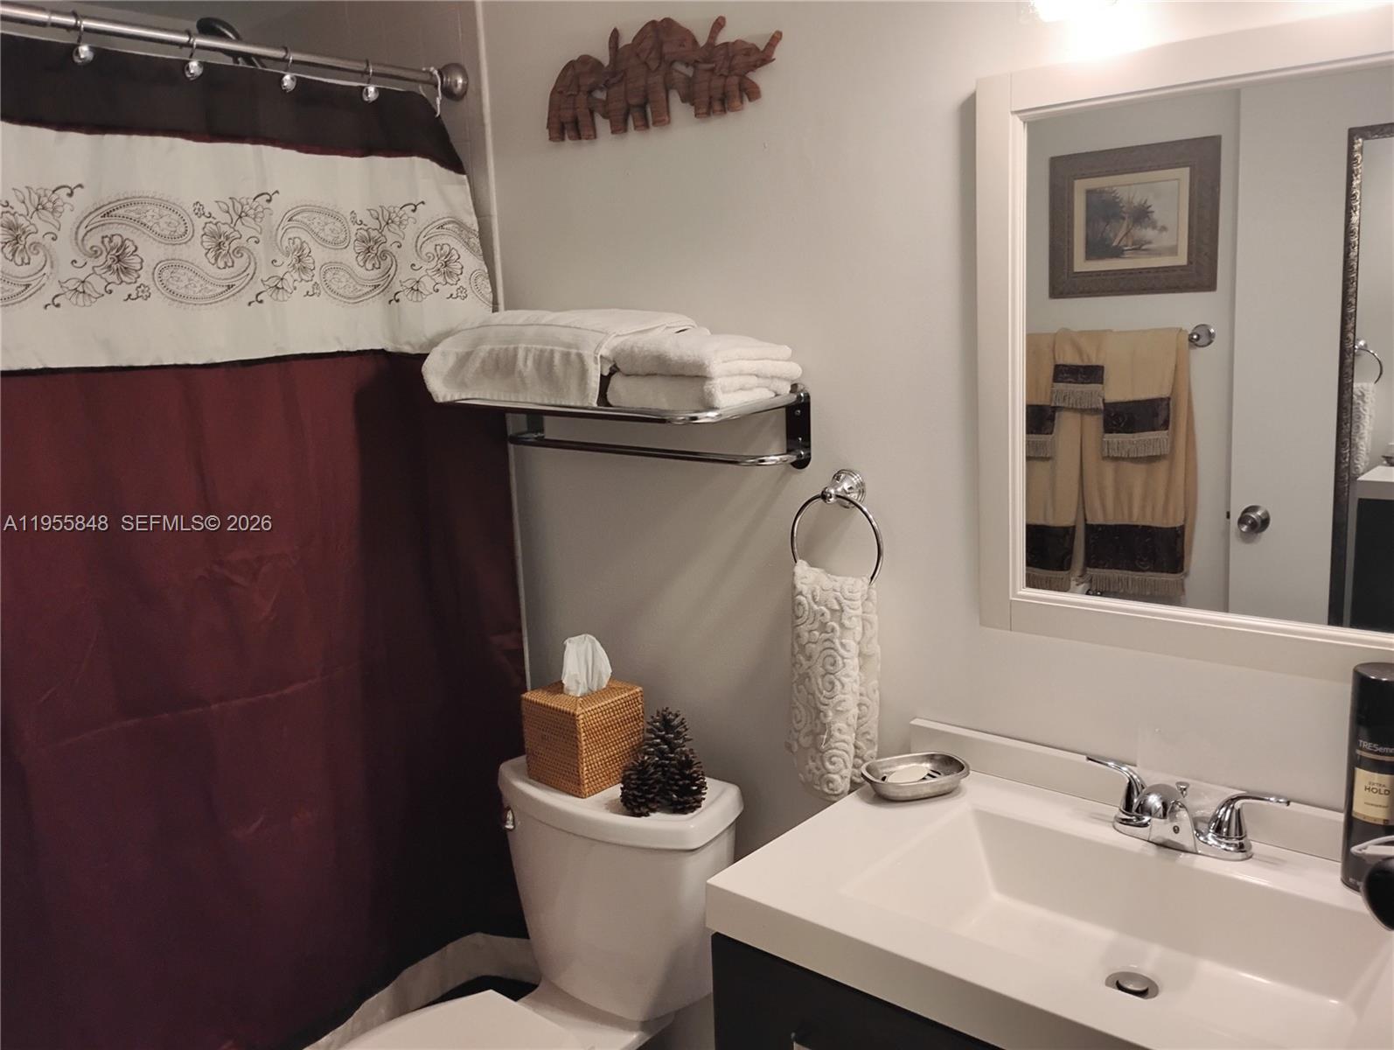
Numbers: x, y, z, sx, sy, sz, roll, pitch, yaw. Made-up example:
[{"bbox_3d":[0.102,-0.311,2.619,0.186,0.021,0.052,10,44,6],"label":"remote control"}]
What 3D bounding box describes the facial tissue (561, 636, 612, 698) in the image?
[{"bbox_3d":[-0.186,0.231,1.883,0.075,0.102,0.050,6,14,40],"label":"facial tissue"}]

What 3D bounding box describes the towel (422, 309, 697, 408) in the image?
[{"bbox_3d":[-0.228,-0.277,1.842,0.450,0.144,0.210,6,14,40],"label":"towel"}]

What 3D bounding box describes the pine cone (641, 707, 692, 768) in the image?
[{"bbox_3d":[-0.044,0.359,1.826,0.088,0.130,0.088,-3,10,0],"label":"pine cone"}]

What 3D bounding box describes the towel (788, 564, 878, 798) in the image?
[{"bbox_3d":[0.203,0.226,1.660,0.126,0.350,0.065,6,14,40],"label":"towel"}]

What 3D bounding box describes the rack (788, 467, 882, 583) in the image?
[{"bbox_3d":[0.214,0.015,1.637,0.157,0.184,0.064,6,14,40],"label":"rack"}]

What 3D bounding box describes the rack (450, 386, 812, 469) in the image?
[{"bbox_3d":[-0.149,-0.150,1.792,0.635,0.132,0.240,6,14,40],"label":"rack"}]

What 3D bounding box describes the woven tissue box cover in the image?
[{"bbox_3d":[-0.196,0.360,1.950,0.137,0.149,0.139,6,14,40],"label":"woven tissue box cover"}]

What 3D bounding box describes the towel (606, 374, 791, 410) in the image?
[{"bbox_3d":[0.004,-0.201,1.658,0.214,0.045,0.180,6,14,40],"label":"towel"}]

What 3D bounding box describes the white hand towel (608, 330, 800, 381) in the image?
[{"bbox_3d":[0.013,-0.247,1.640,0.205,0.056,0.205,6,14,40],"label":"white hand towel"}]

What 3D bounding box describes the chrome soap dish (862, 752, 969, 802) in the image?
[{"bbox_3d":[0.295,0.343,1.522,0.148,0.032,0.090,-6,11,-18],"label":"chrome soap dish"}]

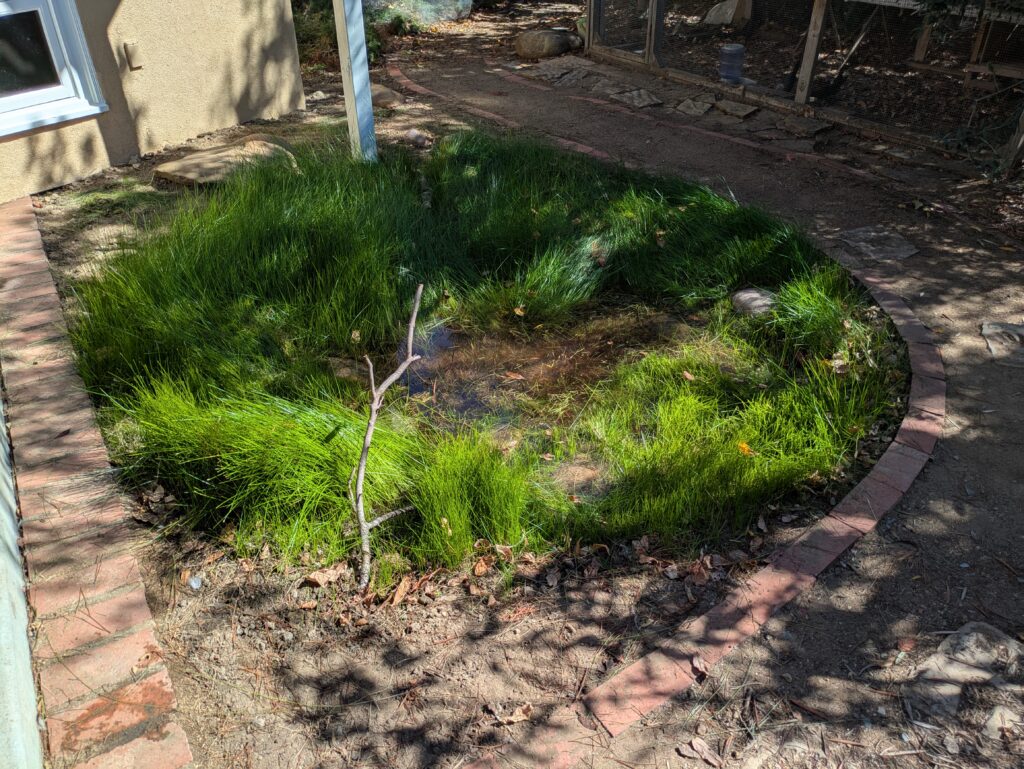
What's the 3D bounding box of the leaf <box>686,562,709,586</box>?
[{"bbox_3d":[0.416,0.422,1.651,0.052,0.030,0.062,14,36,21],"label":"leaf"}]

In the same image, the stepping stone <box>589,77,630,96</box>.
[{"bbox_3d":[0.793,-2.371,5.935,0.280,0.045,0.480,-8,34,-12],"label":"stepping stone"}]

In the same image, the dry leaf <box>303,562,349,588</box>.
[{"bbox_3d":[-0.411,0.423,1.644,0.090,0.035,0.055,-19,38,-27],"label":"dry leaf"}]

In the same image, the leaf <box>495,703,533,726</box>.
[{"bbox_3d":[0.006,0.595,1.338,0.066,0.020,0.030,-13,35,-18],"label":"leaf"}]

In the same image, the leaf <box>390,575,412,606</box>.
[{"bbox_3d":[-0.237,0.450,1.605,0.030,0.030,0.075,11,34,16],"label":"leaf"}]

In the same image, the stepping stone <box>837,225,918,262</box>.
[{"bbox_3d":[1.578,-0.590,3.175,0.298,0.040,0.330,-10,34,-15],"label":"stepping stone"}]

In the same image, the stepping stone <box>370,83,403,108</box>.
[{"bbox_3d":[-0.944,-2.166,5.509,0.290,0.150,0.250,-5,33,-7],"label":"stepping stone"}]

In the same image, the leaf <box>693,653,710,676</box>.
[{"bbox_3d":[0.360,0.542,1.420,0.019,0.017,0.045,-12,35,-18],"label":"leaf"}]

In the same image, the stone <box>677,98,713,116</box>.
[{"bbox_3d":[1.272,-1.916,5.170,0.208,0.040,0.336,15,36,23],"label":"stone"}]

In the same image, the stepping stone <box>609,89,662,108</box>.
[{"bbox_3d":[0.932,-2.124,5.547,0.340,0.050,0.460,-15,36,-22],"label":"stepping stone"}]

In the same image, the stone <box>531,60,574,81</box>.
[{"bbox_3d":[0.326,-2.727,6.480,0.330,0.045,0.600,-9,34,-14],"label":"stone"}]

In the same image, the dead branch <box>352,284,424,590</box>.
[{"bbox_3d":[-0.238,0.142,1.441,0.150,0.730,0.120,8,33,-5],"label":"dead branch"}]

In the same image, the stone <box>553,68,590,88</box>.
[{"bbox_3d":[0.491,-2.498,6.060,0.230,0.045,0.480,16,36,24],"label":"stone"}]

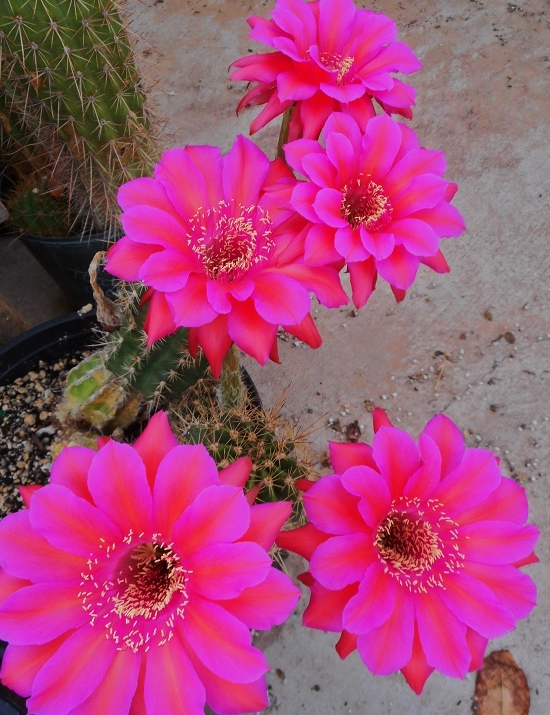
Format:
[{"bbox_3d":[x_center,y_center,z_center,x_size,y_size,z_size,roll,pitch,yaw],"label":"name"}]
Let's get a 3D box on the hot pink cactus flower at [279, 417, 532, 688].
[{"bbox_3d":[0.072,0.105,0.390,0.135,0.070,0.143,2,77,-4],"label":"hot pink cactus flower"}]

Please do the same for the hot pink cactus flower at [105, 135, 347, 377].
[{"bbox_3d":[-0.029,-0.061,0.430,0.138,0.075,0.135,1,68,-1],"label":"hot pink cactus flower"}]

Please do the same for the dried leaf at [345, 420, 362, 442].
[{"bbox_3d":[0.080,0.074,0.730,0.018,0.006,0.023,0,55,0],"label":"dried leaf"}]

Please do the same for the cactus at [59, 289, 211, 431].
[{"bbox_3d":[-0.109,0.002,0.560,0.105,0.085,0.085,8,54,-11],"label":"cactus"}]

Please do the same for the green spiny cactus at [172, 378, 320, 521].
[{"bbox_3d":[-0.022,0.069,0.515,0.095,0.095,0.095,0,55,0],"label":"green spiny cactus"}]

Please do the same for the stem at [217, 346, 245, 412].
[{"bbox_3d":[-0.029,0.013,0.473,0.018,0.085,0.018,0,55,0],"label":"stem"}]

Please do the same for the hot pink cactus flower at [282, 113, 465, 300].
[{"bbox_3d":[0.075,-0.110,0.530,0.132,0.075,0.130,3,75,-4],"label":"hot pink cactus flower"}]

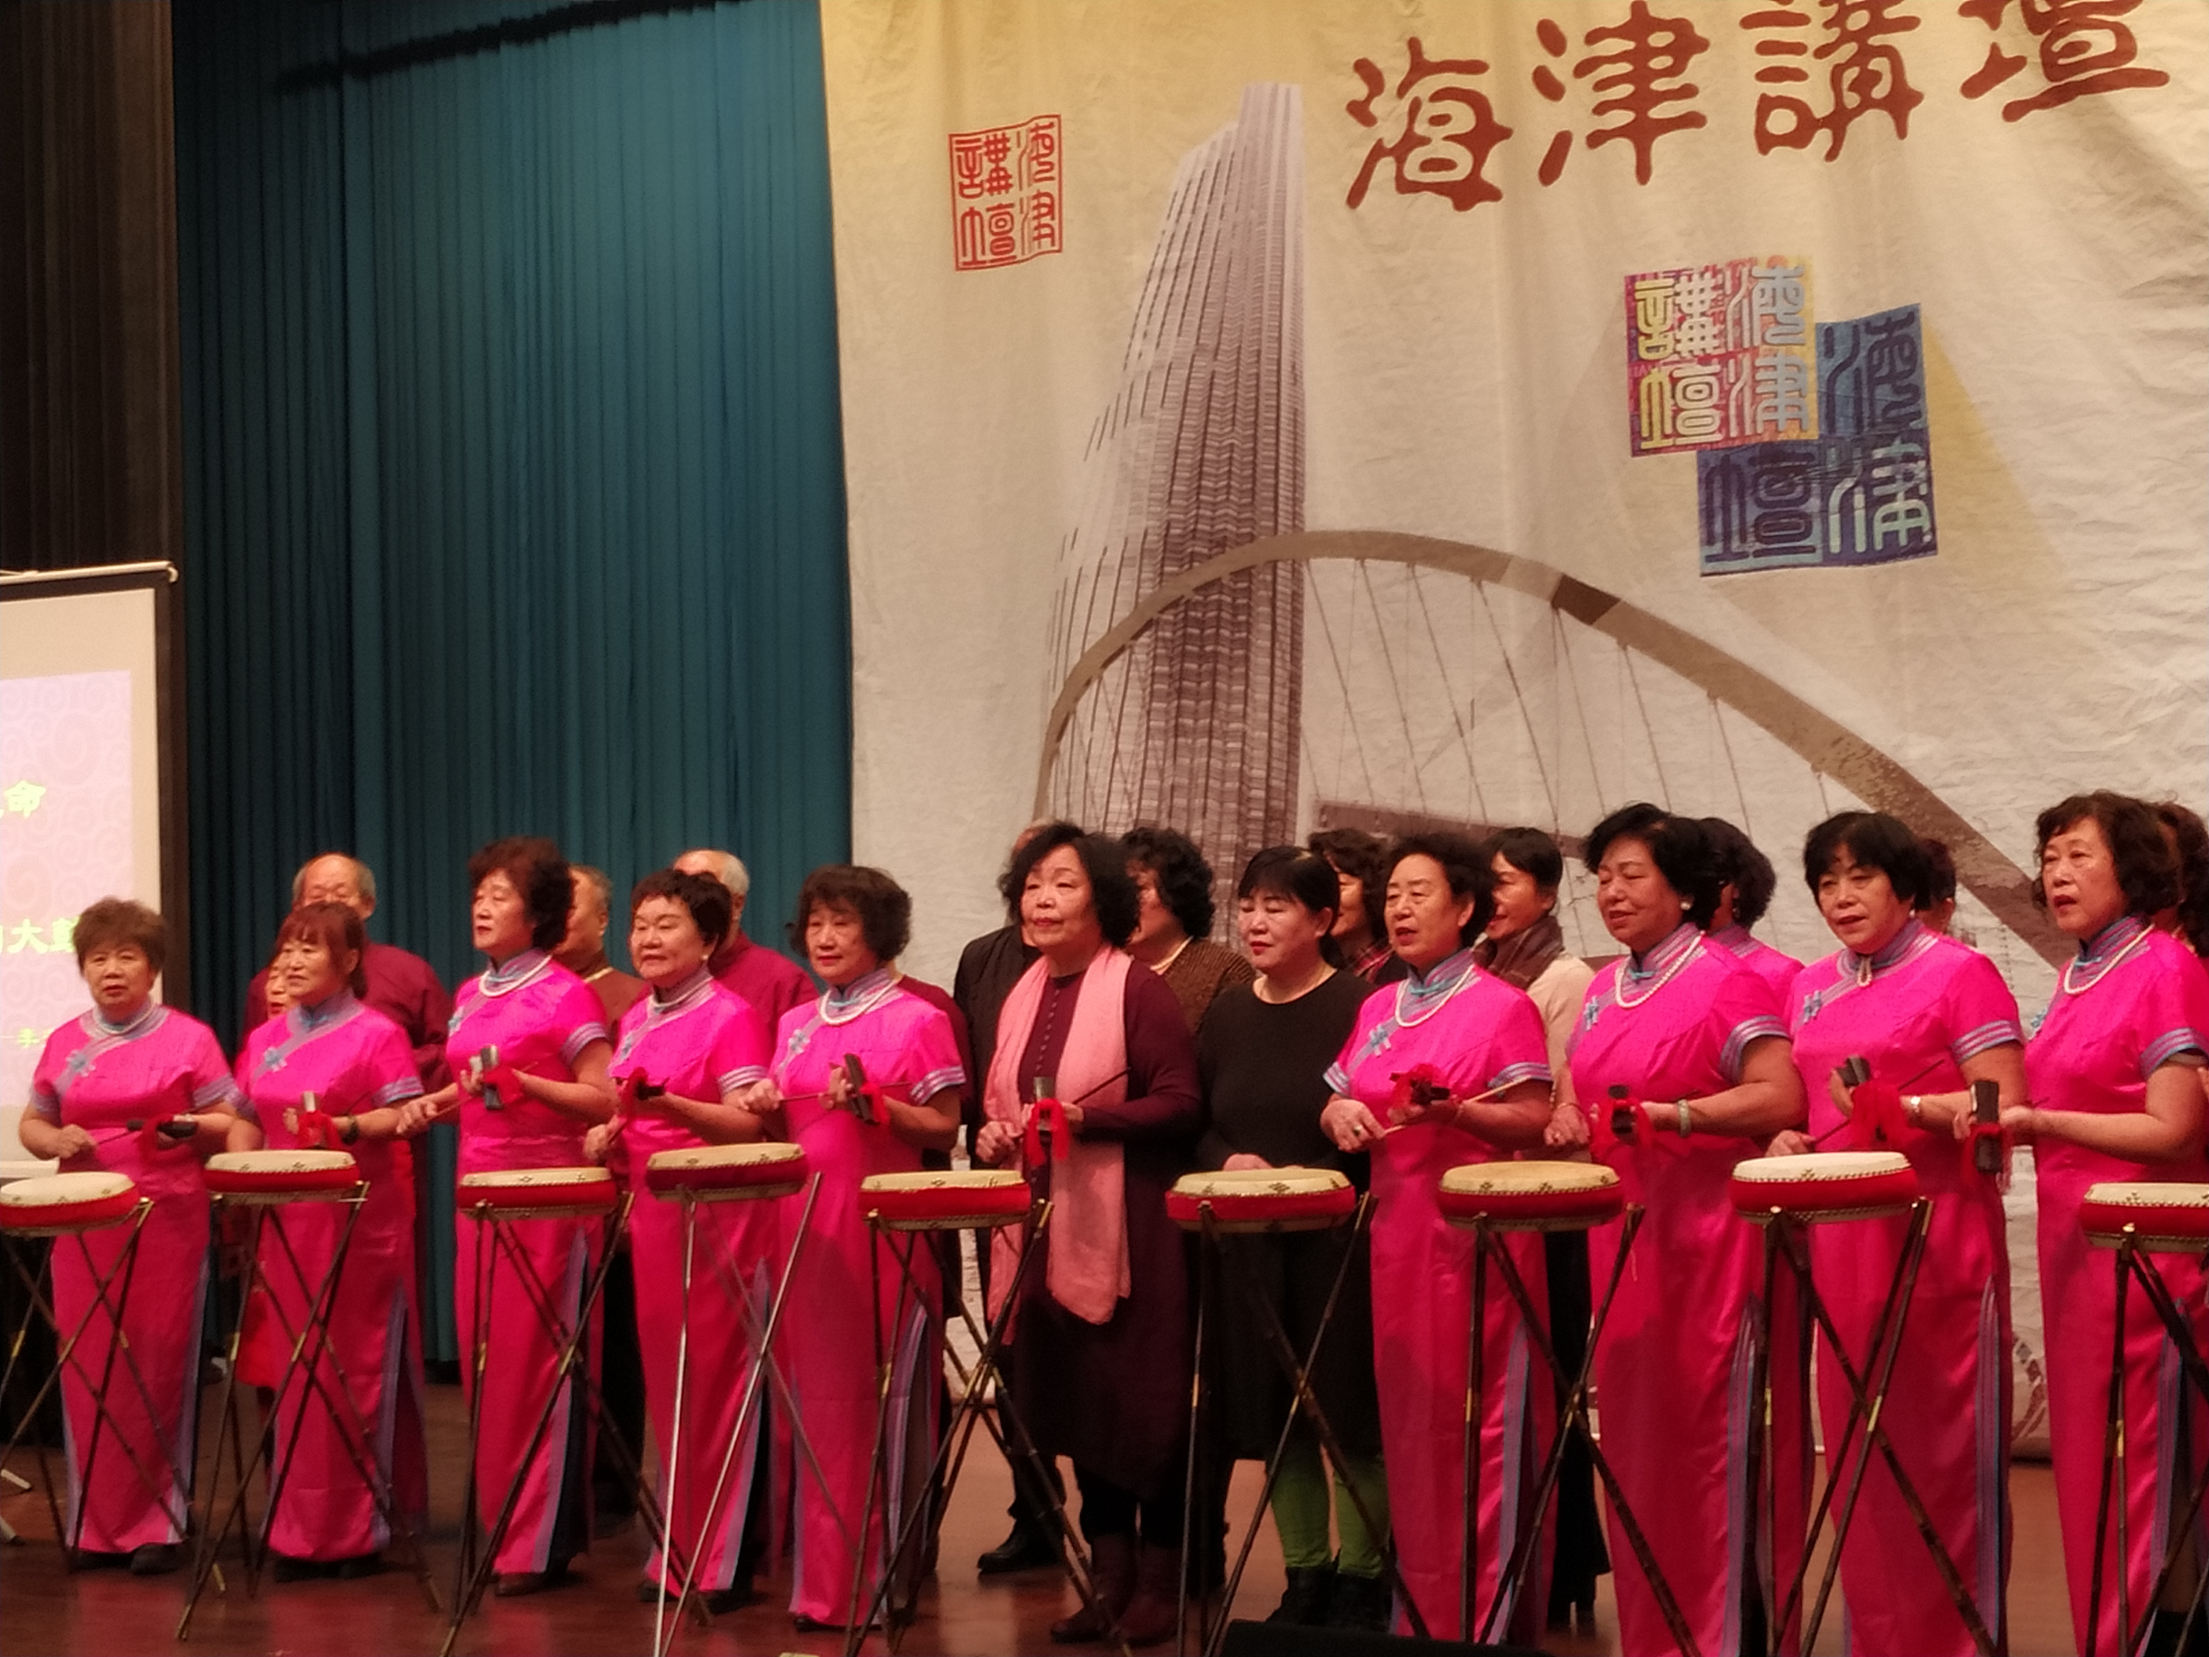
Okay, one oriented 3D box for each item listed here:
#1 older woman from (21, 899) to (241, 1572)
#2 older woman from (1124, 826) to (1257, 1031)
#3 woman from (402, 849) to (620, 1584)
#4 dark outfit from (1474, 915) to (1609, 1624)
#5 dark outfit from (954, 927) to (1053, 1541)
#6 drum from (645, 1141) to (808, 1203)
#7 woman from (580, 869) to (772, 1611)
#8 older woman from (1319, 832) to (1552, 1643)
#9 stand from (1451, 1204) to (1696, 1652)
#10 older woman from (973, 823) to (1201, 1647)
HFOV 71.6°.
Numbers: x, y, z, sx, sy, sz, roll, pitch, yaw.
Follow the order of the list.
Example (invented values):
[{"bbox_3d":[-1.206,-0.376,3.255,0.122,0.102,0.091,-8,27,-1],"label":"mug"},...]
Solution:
[{"bbox_3d":[-2.258,0.948,3.550,0.490,1.580,0.380,-2,-3,-8],"label":"older woman"},{"bbox_3d":[0.149,0.824,3.270,0.470,1.620,0.320,-3,-3,24],"label":"older woman"},{"bbox_3d":[-1.320,0.865,3.380,0.460,1.660,0.420,-3,-3,24],"label":"woman"},{"bbox_3d":[0.883,0.873,3.090,0.460,1.410,0.320,-4,-4,38],"label":"dark outfit"},{"bbox_3d":[-0.146,0.890,3.460,0.490,1.410,0.310,-3,-3,22],"label":"dark outfit"},{"bbox_3d":[-0.758,0.688,3.070,0.325,0.085,0.325,-6,-3,16],"label":"drum"},{"bbox_3d":[-0.908,0.879,3.270,0.450,1.590,0.380,-3,-3,20],"label":"woman"},{"bbox_3d":[0.628,0.805,2.880,0.470,1.585,0.380,-4,-3,35],"label":"older woman"},{"bbox_3d":[0.793,1.122,2.680,0.500,0.920,0.500,-3,-3,16],"label":"stand"},{"bbox_3d":[-0.029,0.816,3.060,0.470,1.630,0.380,-4,-3,26],"label":"older woman"}]

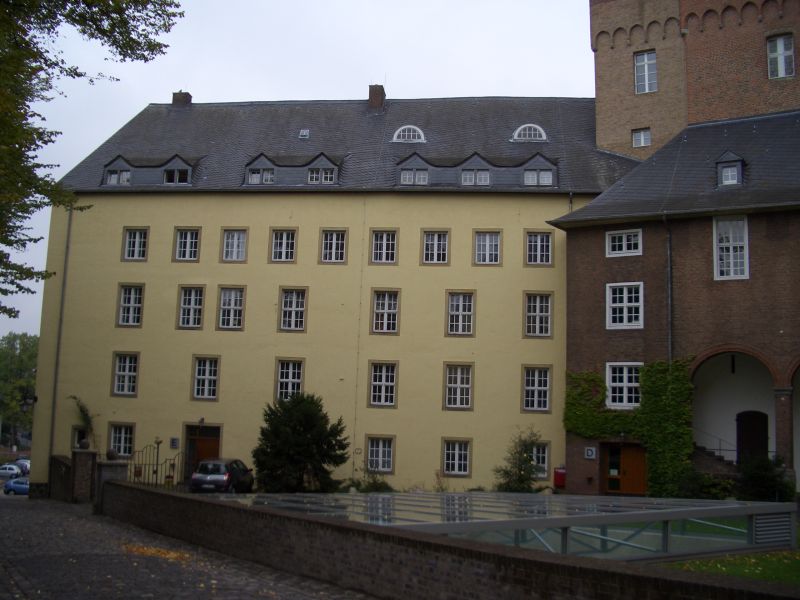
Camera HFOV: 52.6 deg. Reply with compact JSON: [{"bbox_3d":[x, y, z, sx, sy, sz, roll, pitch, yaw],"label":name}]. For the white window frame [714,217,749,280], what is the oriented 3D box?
[{"bbox_3d":[14.054,-2.213,34.327,1.377,2.749,0.150,-2,-8,32],"label":"white window frame"}]

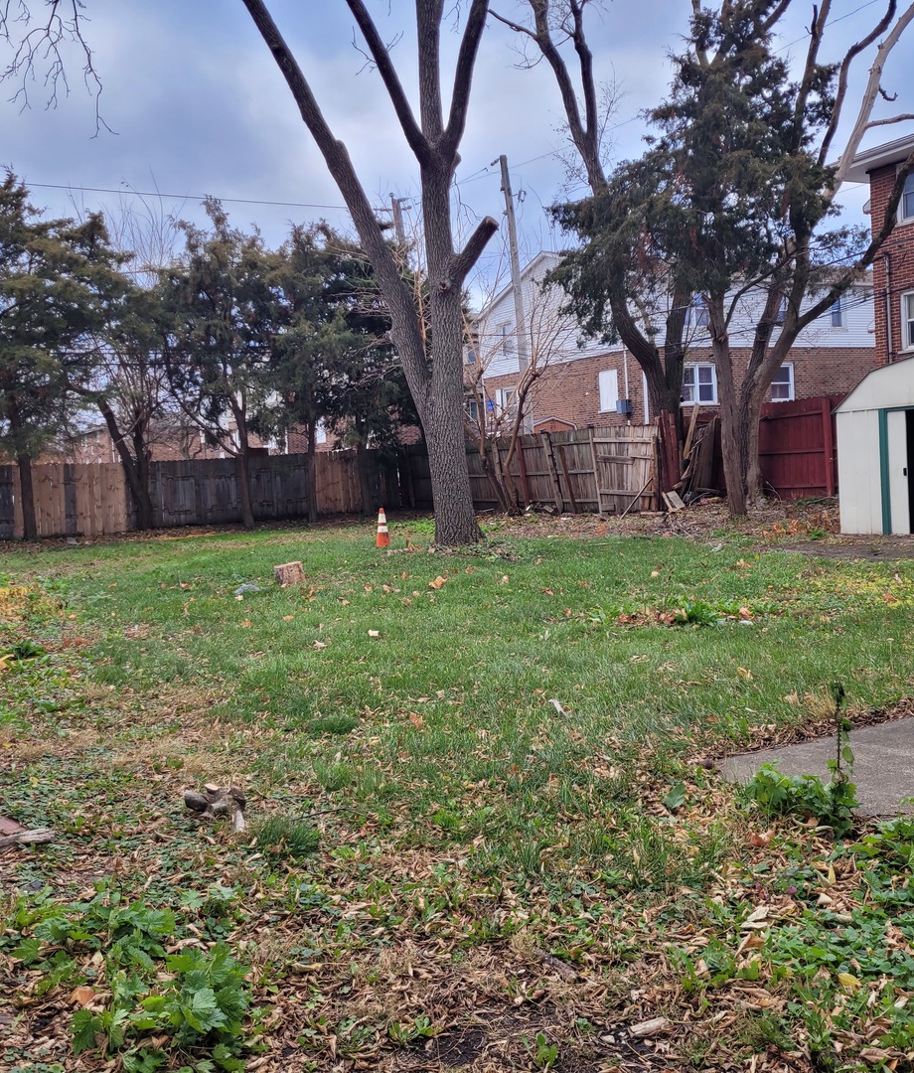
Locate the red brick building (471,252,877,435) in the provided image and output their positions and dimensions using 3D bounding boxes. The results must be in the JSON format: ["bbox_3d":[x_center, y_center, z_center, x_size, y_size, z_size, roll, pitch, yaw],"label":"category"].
[{"bbox_3d":[12.056,-6.867,45.677,20.000,9.600,10.400,-5,4,-29],"label":"red brick building"}]

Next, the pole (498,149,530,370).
[{"bbox_3d":[1.981,-6.256,33.000,0.300,10.924,0.300,-6,0,0],"label":"pole"}]

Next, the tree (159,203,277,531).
[{"bbox_3d":[-6.381,-4.613,28.800,3.186,8.864,4.000,-4,3,-12],"label":"tree"}]

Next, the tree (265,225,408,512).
[{"bbox_3d":[-3.363,-4.695,30.500,3.798,8.433,4.300,-3,3,-6],"label":"tree"}]

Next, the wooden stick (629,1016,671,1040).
[{"bbox_3d":[0.370,0.939,2.060,0.084,0.021,0.026,-5,3,-24],"label":"wooden stick"}]

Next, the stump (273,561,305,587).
[{"bbox_3d":[-1.854,0.421,11.941,0.300,0.250,0.290,-11,3,0],"label":"stump"}]

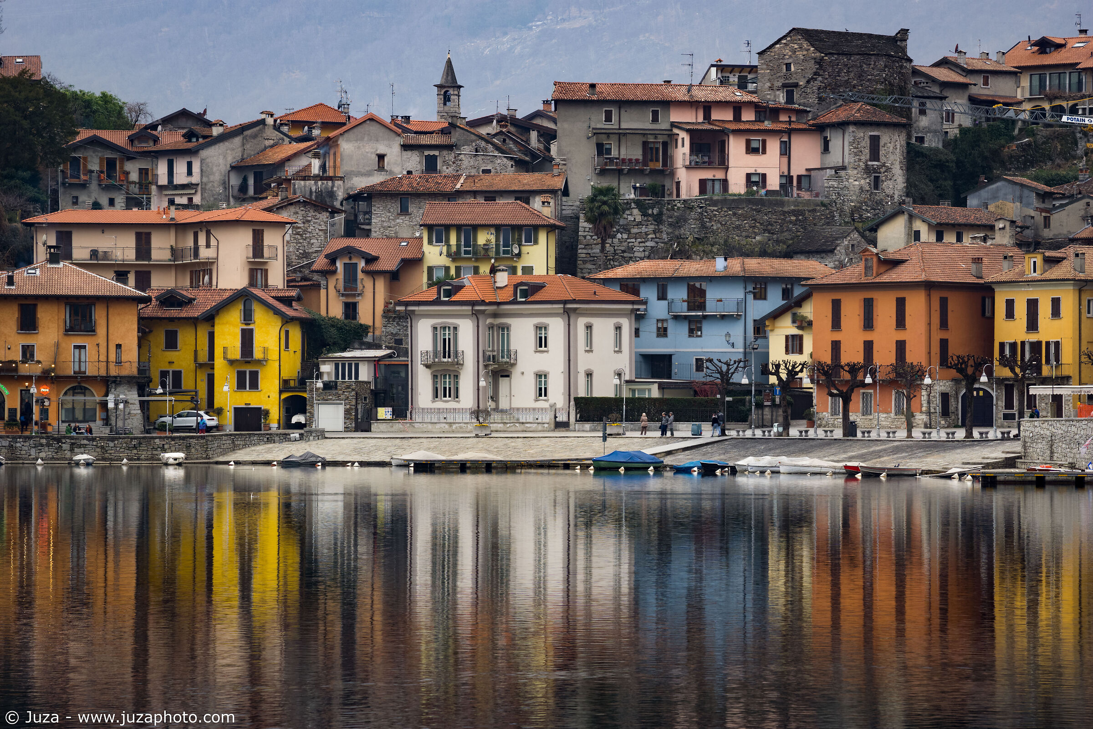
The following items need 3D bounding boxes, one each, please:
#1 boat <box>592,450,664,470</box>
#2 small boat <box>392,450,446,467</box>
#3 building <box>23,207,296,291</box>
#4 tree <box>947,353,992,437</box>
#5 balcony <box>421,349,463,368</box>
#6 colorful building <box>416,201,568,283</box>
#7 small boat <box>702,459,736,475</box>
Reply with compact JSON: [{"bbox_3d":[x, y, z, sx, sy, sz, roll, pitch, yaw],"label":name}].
[{"bbox_3d":[5.612,6.584,328.000,5.000,1.400,1.800,0,0,-26],"label":"boat"},{"bbox_3d":[-9.178,6.771,345.000,4.200,1.150,1.650,0,0,-5],"label":"small boat"},{"bbox_3d":[-31.489,-8.484,388.000,22.300,8.500,12.500,0,0,-15],"label":"building"},{"bbox_3d":[28.378,2.122,320.000,3.100,5.700,3.000,0,0,0],"label":"tree"},{"bbox_3d":[-7.912,-0.422,362.000,3.150,1.280,1.100,0,0,28],"label":"balcony"},{"bbox_3d":[-4.563,-9.232,383.000,11.000,7.700,7.300,0,0,8],"label":"colorful building"},{"bbox_3d":[11.010,6.587,305.000,1.400,0.780,3.200,0,-1,38],"label":"small boat"}]

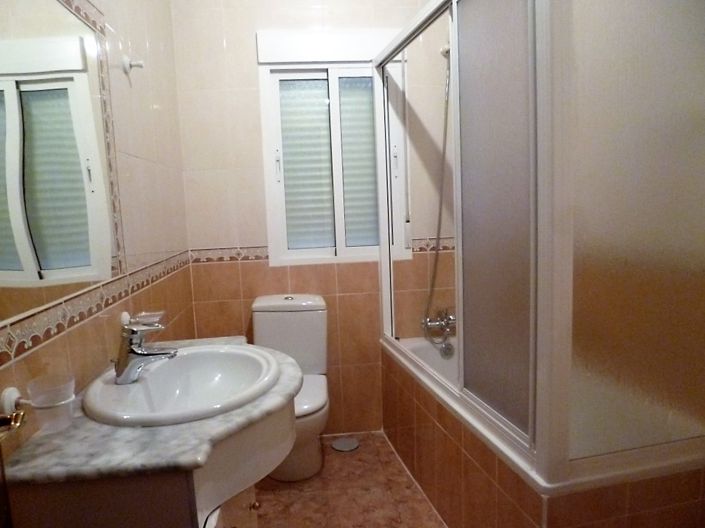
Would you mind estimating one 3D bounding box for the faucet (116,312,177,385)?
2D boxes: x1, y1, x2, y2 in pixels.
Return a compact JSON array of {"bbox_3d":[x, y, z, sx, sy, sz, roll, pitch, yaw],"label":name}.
[{"bbox_3d":[-0.476,0.197,1.117,0.145,0.150,0.050,-3,6,-8],"label":"faucet"}]

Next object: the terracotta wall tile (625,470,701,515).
[{"bbox_3d":[0.822,0.602,1.286,0.235,0.095,0.012,-3,6,-10],"label":"terracotta wall tile"}]

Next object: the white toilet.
[{"bbox_3d":[-0.271,0.595,2.261,0.365,0.790,0.650,-3,6,-10],"label":"white toilet"}]

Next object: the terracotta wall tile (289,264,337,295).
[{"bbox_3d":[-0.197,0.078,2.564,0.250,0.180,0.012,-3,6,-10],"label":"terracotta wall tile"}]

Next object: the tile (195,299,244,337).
[{"bbox_3d":[-0.677,0.375,2.510,0.250,0.363,0.012,-3,6,-10],"label":"tile"}]

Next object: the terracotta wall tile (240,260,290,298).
[{"bbox_3d":[-0.443,0.079,2.521,0.250,0.205,0.012,-3,6,-10],"label":"terracotta wall tile"}]

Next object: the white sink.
[{"bbox_3d":[-0.397,0.346,1.198,0.450,0.180,0.570,-3,6,-8],"label":"white sink"}]

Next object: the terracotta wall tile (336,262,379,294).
[{"bbox_3d":[0.039,0.065,2.604,0.240,0.180,0.012,-3,6,-10],"label":"terracotta wall tile"}]

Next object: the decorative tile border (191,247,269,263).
[{"bbox_3d":[-0.619,-0.045,2.477,0.400,0.064,0.012,-3,6,-10],"label":"decorative tile border"}]

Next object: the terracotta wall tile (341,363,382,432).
[{"bbox_3d":[0.057,0.736,2.675,0.220,0.385,0.012,-3,6,-10],"label":"terracotta wall tile"}]

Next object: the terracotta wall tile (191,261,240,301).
[{"bbox_3d":[-0.688,0.092,2.479,0.250,0.205,0.012,-3,6,-10],"label":"terracotta wall tile"}]

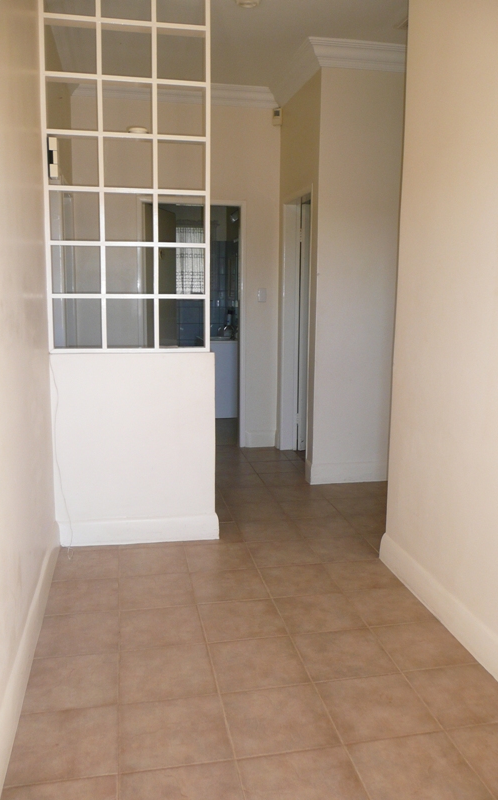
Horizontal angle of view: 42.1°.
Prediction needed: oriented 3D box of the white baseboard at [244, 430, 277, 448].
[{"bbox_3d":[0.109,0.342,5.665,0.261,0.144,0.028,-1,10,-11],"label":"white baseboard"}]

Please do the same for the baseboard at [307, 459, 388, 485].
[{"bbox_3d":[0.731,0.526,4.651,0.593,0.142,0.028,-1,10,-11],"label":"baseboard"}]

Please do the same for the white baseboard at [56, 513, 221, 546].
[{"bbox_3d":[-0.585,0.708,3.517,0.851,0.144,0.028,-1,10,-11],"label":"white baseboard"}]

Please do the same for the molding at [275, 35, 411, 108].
[{"bbox_3d":[0.603,-2.293,4.670,0.707,0.122,1.248,-1,10,-11],"label":"molding"}]

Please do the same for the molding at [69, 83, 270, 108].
[{"bbox_3d":[-0.539,-2.382,5.013,1.643,0.122,0.129,-1,10,-11],"label":"molding"}]

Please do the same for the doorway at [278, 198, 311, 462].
[{"bbox_3d":[0.414,-0.524,5.045,0.149,2.071,0.826,-1,10,-11],"label":"doorway"}]

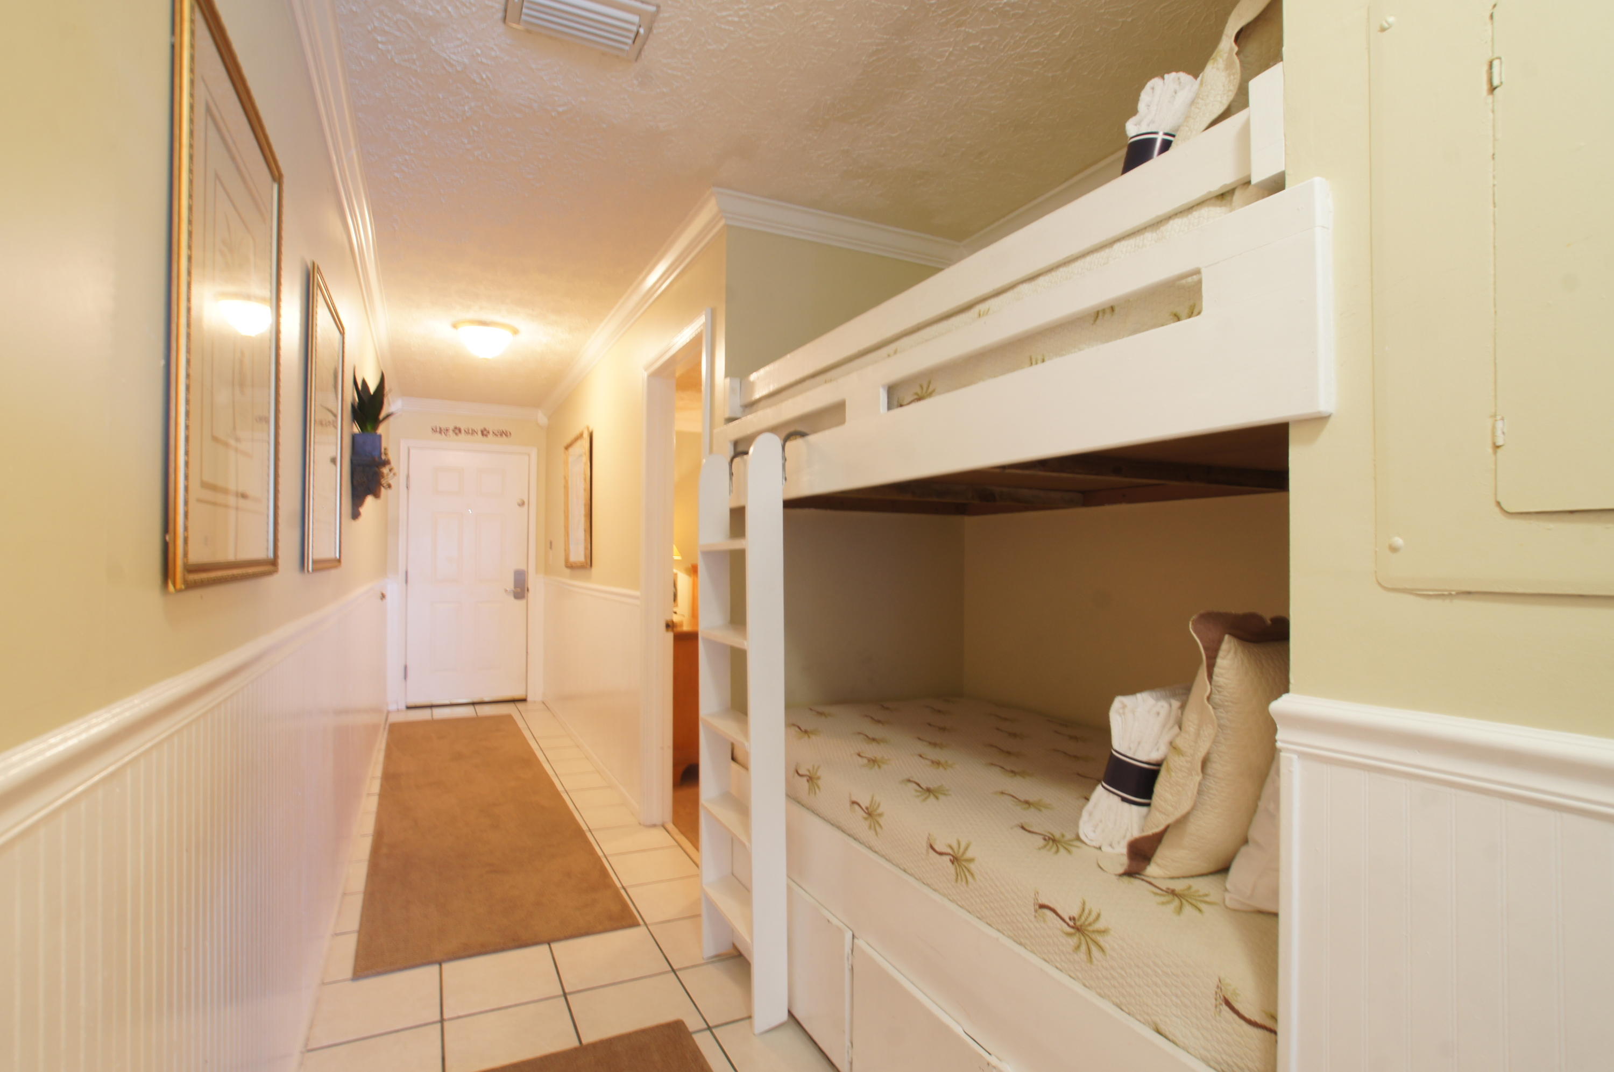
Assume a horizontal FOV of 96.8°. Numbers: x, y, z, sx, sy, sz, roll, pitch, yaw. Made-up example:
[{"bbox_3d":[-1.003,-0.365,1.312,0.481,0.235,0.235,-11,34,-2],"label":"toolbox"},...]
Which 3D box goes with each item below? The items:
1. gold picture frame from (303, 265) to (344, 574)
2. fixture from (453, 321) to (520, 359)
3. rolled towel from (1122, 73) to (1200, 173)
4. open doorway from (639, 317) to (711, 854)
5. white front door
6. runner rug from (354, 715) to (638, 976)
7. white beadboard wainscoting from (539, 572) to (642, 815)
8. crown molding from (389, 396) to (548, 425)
[{"bbox_3d":[-1.258,-0.265,1.869,0.035,0.695,0.650,1,-2,-28],"label":"gold picture frame"},{"bbox_3d":[-1.758,-1.052,3.920,0.325,0.170,0.325,1,-2,-28],"label":"fixture"},{"bbox_3d":[0.617,-0.651,1.303,0.130,0.320,0.135,-3,18,-44],"label":"rolled towel"},{"bbox_3d":[-0.496,0.252,2.958,0.140,2.095,0.888,1,-2,-28],"label":"open doorway"},{"bbox_3d":[-2.769,0.337,5.884,0.905,2.060,0.045,1,-2,-28],"label":"white front door"},{"bbox_3d":[-1.774,1.315,3.760,0.810,0.010,3.567,1,-2,-29],"label":"runner rug"},{"bbox_3d":[-1.484,0.827,4.677,0.030,1.043,3.070,1,-2,-28],"label":"white beadboard wainscoting"},{"bbox_3d":[-2.734,-1.039,5.883,1.138,0.085,0.085,1,-2,-28],"label":"crown molding"}]

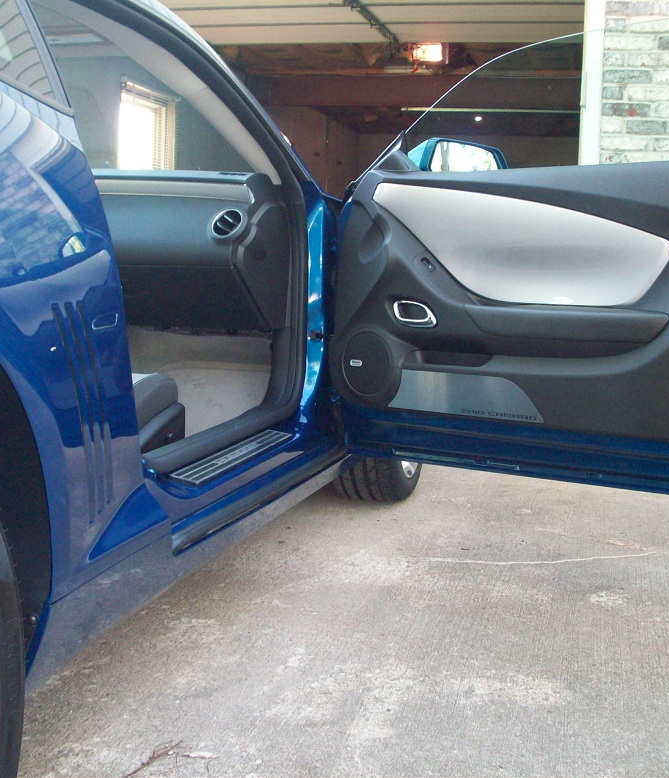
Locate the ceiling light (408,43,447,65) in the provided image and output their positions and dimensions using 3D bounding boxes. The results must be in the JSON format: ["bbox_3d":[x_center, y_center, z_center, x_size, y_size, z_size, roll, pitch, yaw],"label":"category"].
[{"bbox_3d":[0.654,-2.361,7.800,0.245,0.150,0.150,3,7,11],"label":"ceiling light"}]

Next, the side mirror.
[{"bbox_3d":[0.327,-0.578,2.920,0.245,0.150,0.130,-3,8,-33],"label":"side mirror"}]

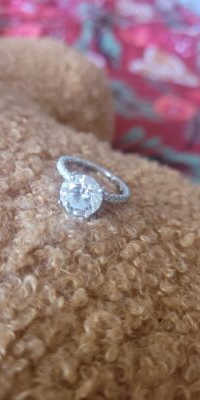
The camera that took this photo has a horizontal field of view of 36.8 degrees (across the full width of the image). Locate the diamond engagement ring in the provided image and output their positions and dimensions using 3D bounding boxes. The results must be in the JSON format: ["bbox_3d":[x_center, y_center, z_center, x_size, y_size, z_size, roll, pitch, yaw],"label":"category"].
[{"bbox_3d":[-0.002,-0.005,0.073,0.020,0.009,0.025,28,21,-1],"label":"diamond engagement ring"}]

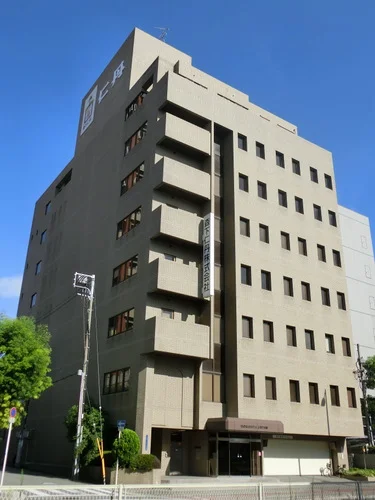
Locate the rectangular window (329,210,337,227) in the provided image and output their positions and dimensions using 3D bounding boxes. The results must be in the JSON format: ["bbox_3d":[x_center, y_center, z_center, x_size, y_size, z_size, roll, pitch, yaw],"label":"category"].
[{"bbox_3d":[11.557,-2.491,39.396,0.828,1.295,0.200,16,-27,-31],"label":"rectangular window"}]

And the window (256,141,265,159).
[{"bbox_3d":[5.411,-7.450,36.936,0.828,1.295,0.200,16,-27,-31],"label":"window"}]

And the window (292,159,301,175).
[{"bbox_3d":[9.152,-7.008,41.541,0.891,1.382,0.150,16,-27,-31],"label":"window"}]

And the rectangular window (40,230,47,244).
[{"bbox_3d":[-17.040,-1.510,58.400,0.200,1.173,1.738,16,-27,-30],"label":"rectangular window"}]

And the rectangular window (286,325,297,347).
[{"bbox_3d":[7.154,6.007,34.212,0.875,1.358,0.214,16,-27,-31],"label":"rectangular window"}]

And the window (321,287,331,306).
[{"bbox_3d":[10.738,3.670,38.365,0.891,1.382,0.150,16,-27,-31],"label":"window"}]

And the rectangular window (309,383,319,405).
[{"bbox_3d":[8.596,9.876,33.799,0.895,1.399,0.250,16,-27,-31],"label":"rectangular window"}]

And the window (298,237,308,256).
[{"bbox_3d":[9.002,-0.241,38.673,0.891,1.382,0.150,16,-27,-31],"label":"window"}]

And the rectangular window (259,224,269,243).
[{"bbox_3d":[5.522,-1.174,35.901,0.875,1.358,0.214,16,-27,-31],"label":"rectangular window"}]

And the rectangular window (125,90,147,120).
[{"bbox_3d":[-3.842,-11.227,37.657,0.200,1.212,3.277,16,-27,-31],"label":"rectangular window"}]

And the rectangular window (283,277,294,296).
[{"bbox_3d":[7.899,2.906,38.861,0.904,1.482,0.200,16,-27,-30],"label":"rectangular window"}]

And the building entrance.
[{"bbox_3d":[3.314,13.797,33.243,3.871,2.658,0.790,16,-27,-30],"label":"building entrance"}]

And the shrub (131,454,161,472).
[{"bbox_3d":[-2.374,11.787,27.040,1.264,0.928,1.185,16,-27,-30],"label":"shrub"}]

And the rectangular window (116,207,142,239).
[{"bbox_3d":[-4.199,-1.907,35.435,0.150,1.282,3.607,16,-27,-31],"label":"rectangular window"}]

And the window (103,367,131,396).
[{"bbox_3d":[-4.753,8.954,33.423,0.200,1.433,3.841,16,-27,-30],"label":"window"}]

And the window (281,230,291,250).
[{"bbox_3d":[7.299,-0.666,37.018,0.875,1.358,0.214,16,-27,-31],"label":"window"}]

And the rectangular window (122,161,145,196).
[{"bbox_3d":[-4.051,-5.226,36.474,0.200,1.347,3.534,16,-27,-31],"label":"rectangular window"}]

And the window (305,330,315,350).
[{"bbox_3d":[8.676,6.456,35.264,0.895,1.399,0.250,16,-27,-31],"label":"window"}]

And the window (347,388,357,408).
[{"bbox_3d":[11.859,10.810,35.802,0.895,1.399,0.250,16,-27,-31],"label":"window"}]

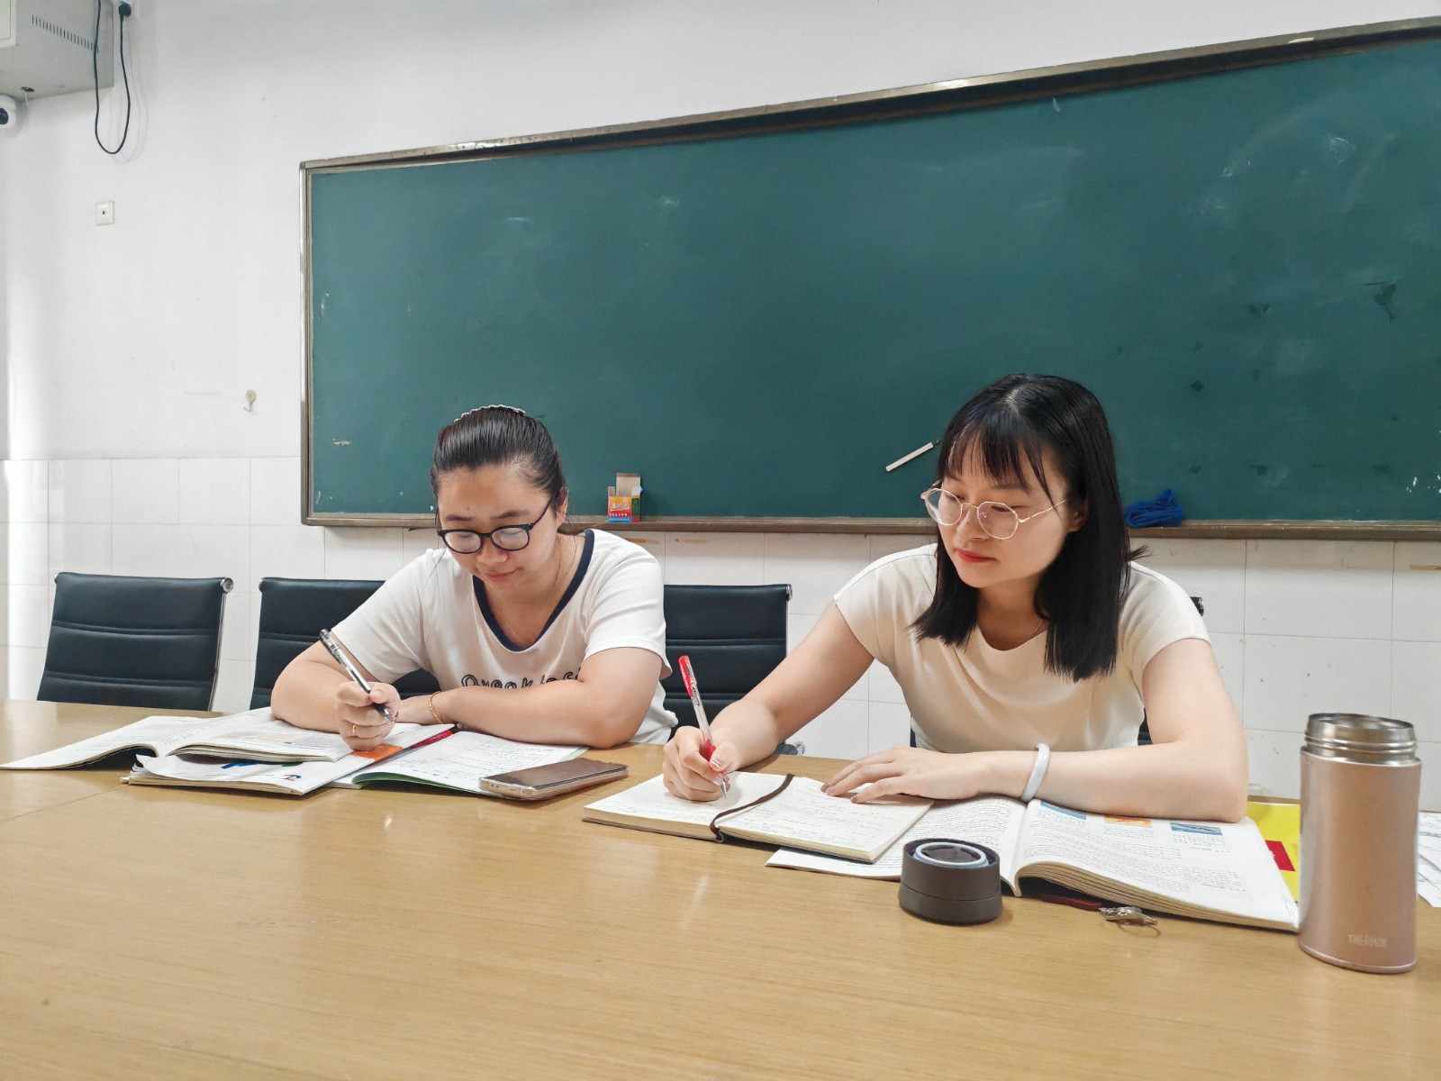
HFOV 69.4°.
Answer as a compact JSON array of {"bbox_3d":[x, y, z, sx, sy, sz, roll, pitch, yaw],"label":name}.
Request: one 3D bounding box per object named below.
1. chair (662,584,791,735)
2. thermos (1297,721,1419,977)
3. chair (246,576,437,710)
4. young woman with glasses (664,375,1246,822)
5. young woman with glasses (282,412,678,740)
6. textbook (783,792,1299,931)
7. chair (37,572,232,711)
[{"bbox_3d":[-0.135,0.547,1.864,0.570,0.915,0.600,1,1,8],"label":"chair"},{"bbox_3d":[0.422,0.197,0.688,0.068,0.157,0.068,1,1,19],"label":"thermos"},{"bbox_3d":[-0.766,0.540,1.807,0.570,0.915,0.600,1,1,11],"label":"chair"},{"bbox_3d":[0.312,0.419,1.292,0.560,1.196,0.860,1,1,17],"label":"young woman with glasses"},{"bbox_3d":[-0.278,0.416,1.562,0.520,1.180,0.800,1,1,17],"label":"young woman with glasses"},{"bbox_3d":[0.271,0.253,0.933,0.392,0.034,0.296,1,1,19],"label":"textbook"},{"bbox_3d":[-1.321,0.531,1.941,0.570,0.915,0.600,1,1,18],"label":"chair"}]

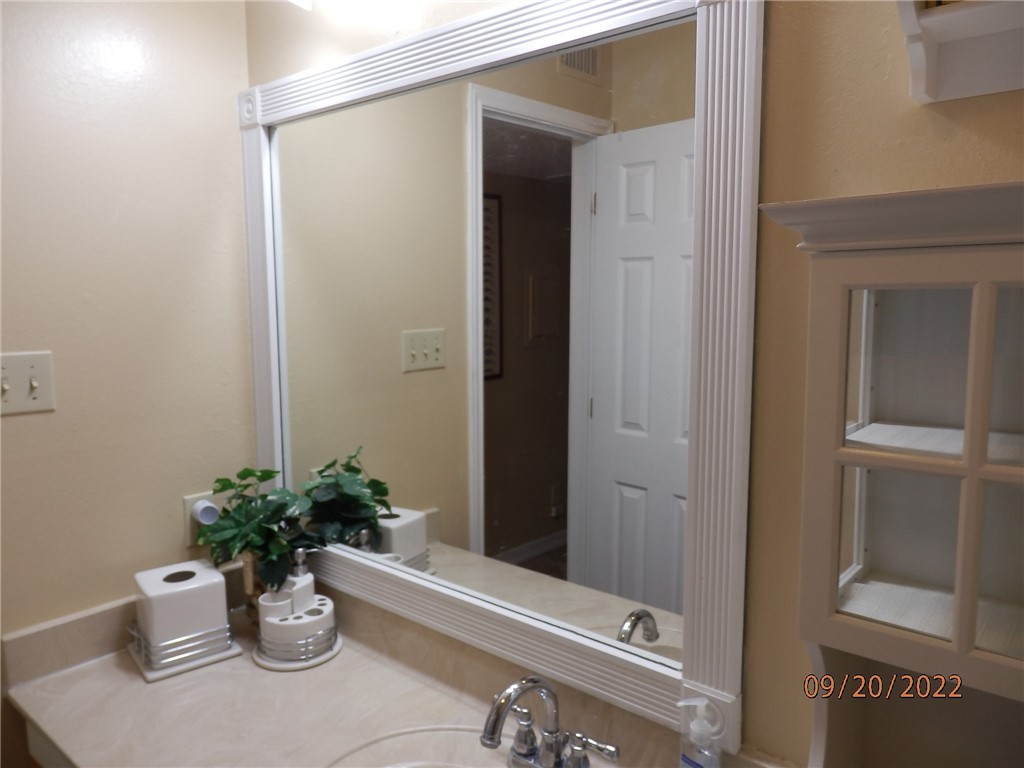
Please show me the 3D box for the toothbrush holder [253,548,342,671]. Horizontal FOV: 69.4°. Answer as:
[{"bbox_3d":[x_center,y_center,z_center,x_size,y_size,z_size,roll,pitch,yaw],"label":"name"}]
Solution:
[{"bbox_3d":[-0.437,0.447,1.499,0.172,0.200,0.172,-2,7,-17],"label":"toothbrush holder"}]

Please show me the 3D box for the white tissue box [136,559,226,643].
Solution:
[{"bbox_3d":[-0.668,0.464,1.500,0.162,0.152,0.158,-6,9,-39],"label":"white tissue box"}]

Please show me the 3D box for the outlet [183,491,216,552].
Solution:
[{"bbox_3d":[-0.689,0.302,1.641,0.009,0.115,0.070,6,9,39],"label":"outlet"}]

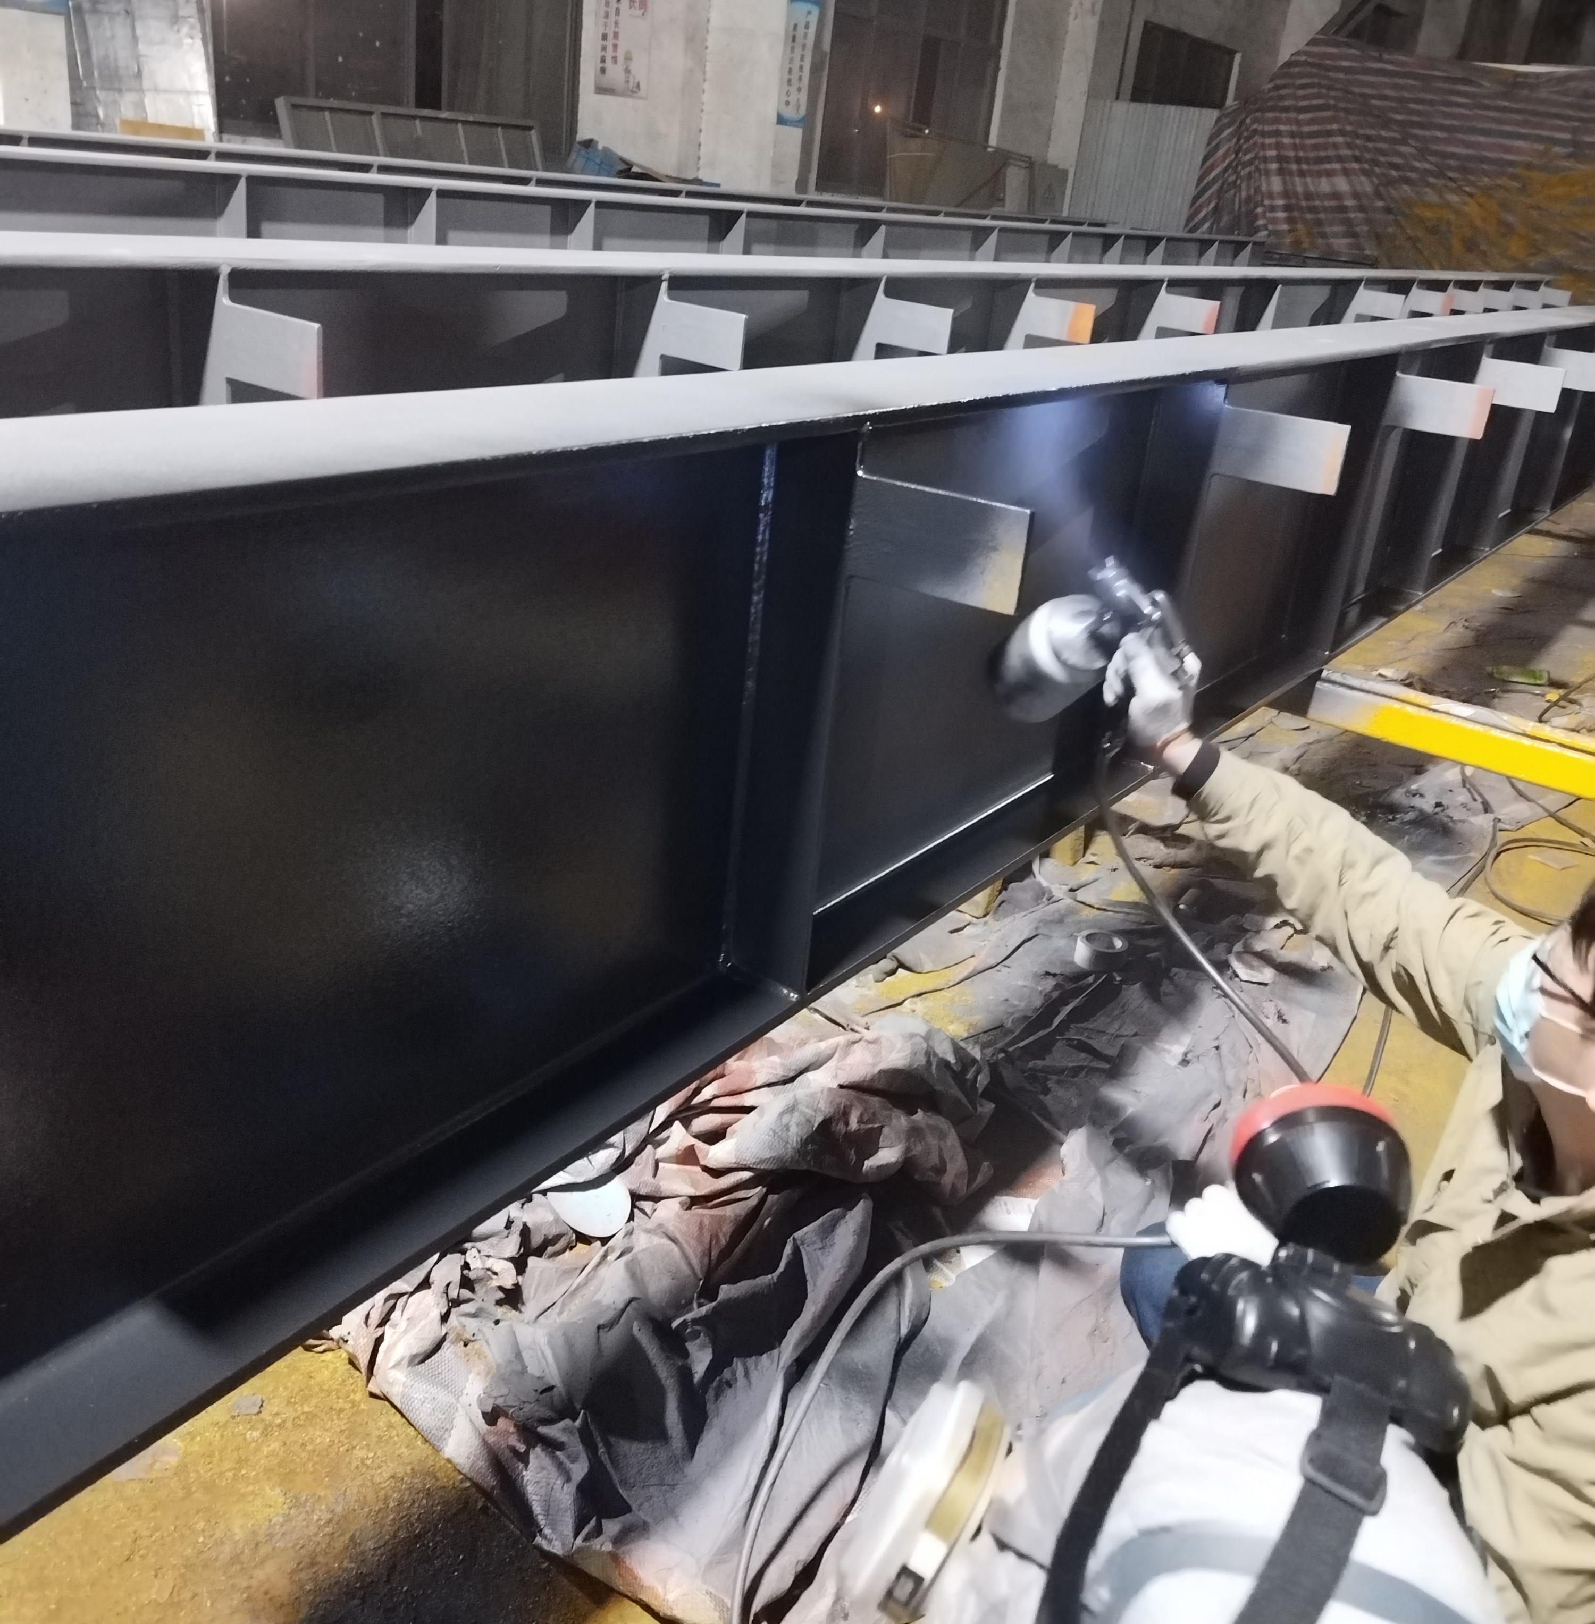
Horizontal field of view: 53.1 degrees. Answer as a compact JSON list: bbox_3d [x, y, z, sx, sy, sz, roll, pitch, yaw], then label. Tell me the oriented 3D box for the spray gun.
[{"bbox_3d":[0.386,-0.202,2.044,0.190,0.270,0.121,49,50,2],"label":"spray gun"}]

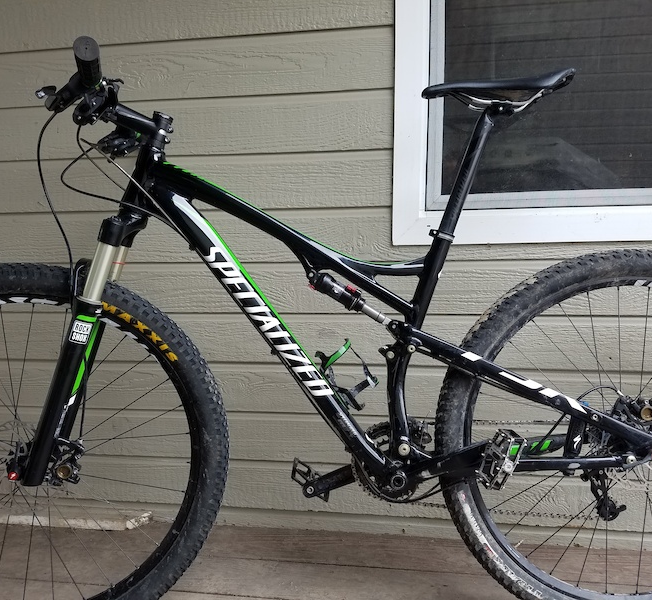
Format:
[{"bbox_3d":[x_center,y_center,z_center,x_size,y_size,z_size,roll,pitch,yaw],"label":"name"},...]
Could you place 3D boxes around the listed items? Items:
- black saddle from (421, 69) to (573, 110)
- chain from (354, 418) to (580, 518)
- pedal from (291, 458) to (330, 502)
[{"bbox_3d":[0.317,-0.387,1.130,0.273,0.062,0.140,-2,1,-1],"label":"black saddle"},{"bbox_3d":[0.314,0.337,1.183,0.515,0.200,0.022,1,0,-1],"label":"chain"},{"bbox_3d":[-0.033,0.381,1.265,0.088,0.020,0.095,33,0,-1],"label":"pedal"}]

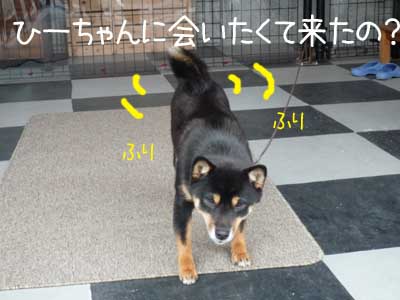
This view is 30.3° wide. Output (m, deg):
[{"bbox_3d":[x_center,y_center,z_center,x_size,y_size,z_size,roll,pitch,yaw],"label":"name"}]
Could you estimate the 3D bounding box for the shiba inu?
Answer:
[{"bbox_3d":[0.024,0.003,1.766,0.208,0.425,0.605,-3,15,-5],"label":"shiba inu"}]

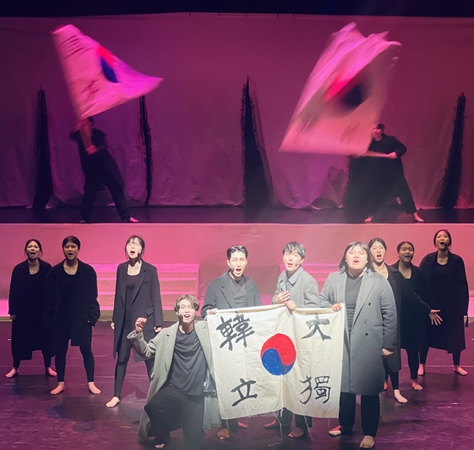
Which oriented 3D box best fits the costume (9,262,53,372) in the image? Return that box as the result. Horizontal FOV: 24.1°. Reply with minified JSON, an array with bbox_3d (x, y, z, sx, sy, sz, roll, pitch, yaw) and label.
[{"bbox_3d":[-2.271,0.969,12.229,0.490,1.200,0.350,0,6,-5],"label":"costume"}]

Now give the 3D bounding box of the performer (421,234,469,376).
[{"bbox_3d":[2.287,0.857,12.267,0.540,1.600,0.420,1,6,6],"label":"performer"}]

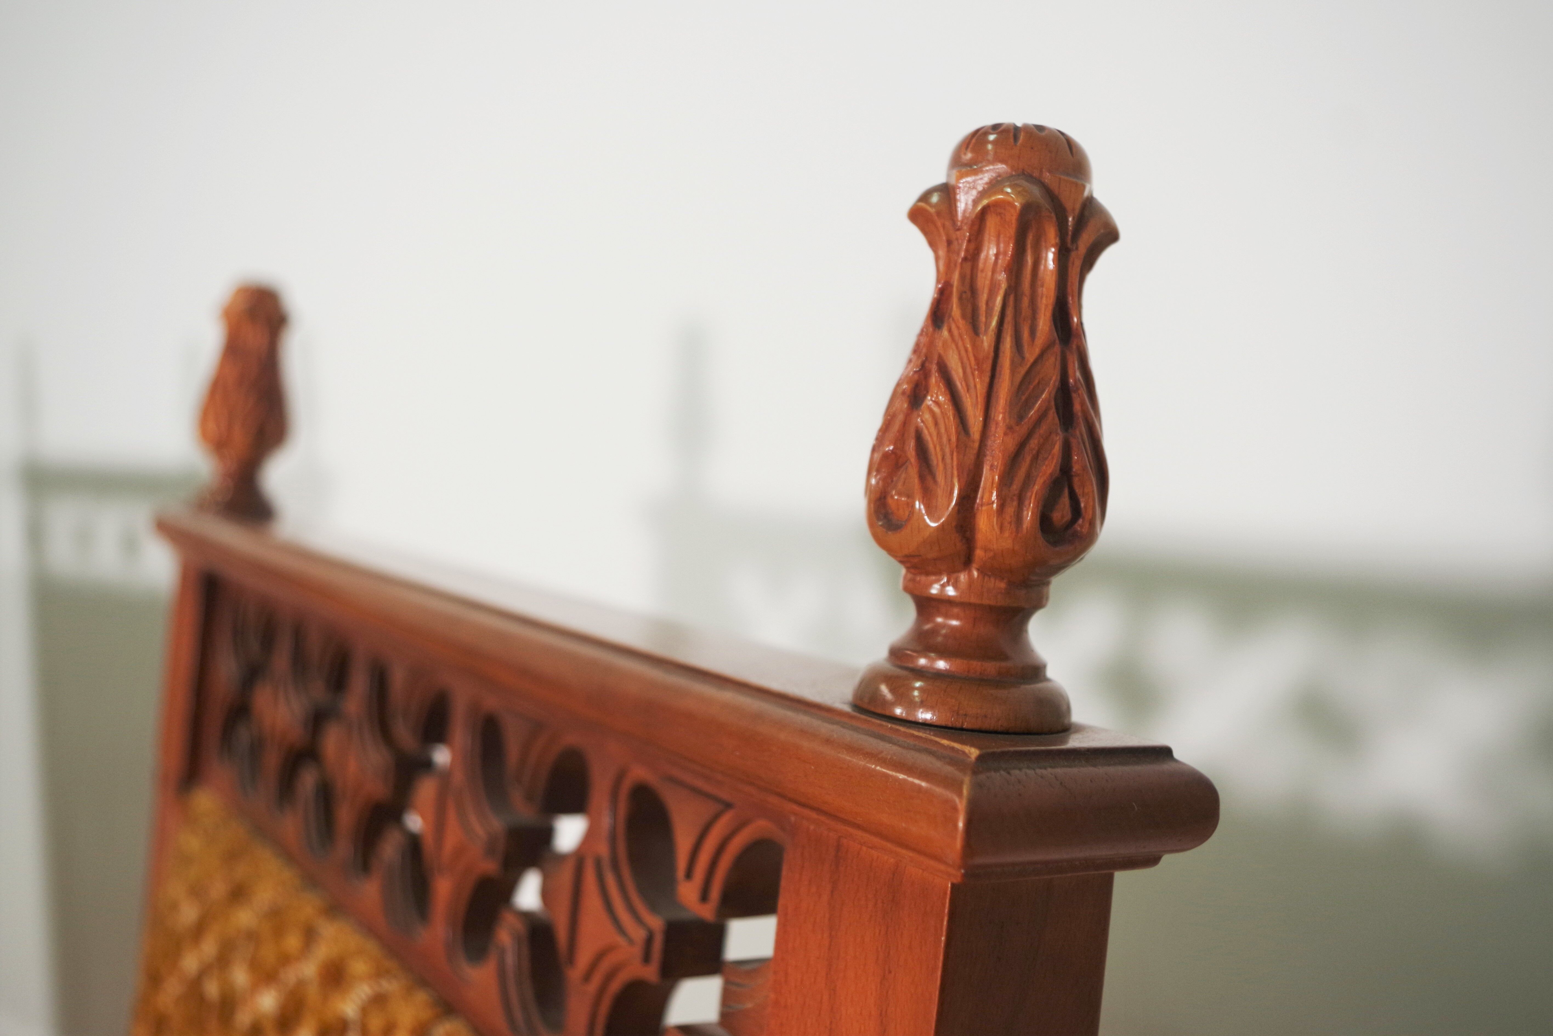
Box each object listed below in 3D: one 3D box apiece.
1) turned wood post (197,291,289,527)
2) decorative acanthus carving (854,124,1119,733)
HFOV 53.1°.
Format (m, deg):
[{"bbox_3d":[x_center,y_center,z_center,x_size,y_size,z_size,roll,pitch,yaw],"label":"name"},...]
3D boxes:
[{"bbox_3d":[-0.236,-0.051,0.689,0.040,0.101,0.040,5,2,-33],"label":"turned wood post"},{"bbox_3d":[0.036,-0.016,0.264,0.040,0.101,0.040,5,1,0],"label":"decorative acanthus carving"}]

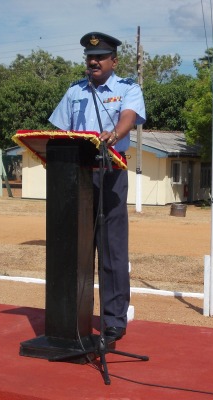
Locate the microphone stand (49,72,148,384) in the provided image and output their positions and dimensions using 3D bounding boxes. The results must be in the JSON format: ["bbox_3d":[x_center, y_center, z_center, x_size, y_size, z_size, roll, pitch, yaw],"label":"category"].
[{"bbox_3d":[-0.040,0.071,3.960,0.520,1.510,0.740,0,2,-9],"label":"microphone stand"}]

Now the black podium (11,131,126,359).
[{"bbox_3d":[-0.200,0.226,4.200,0.530,1.180,0.380,1,3,28],"label":"black podium"}]

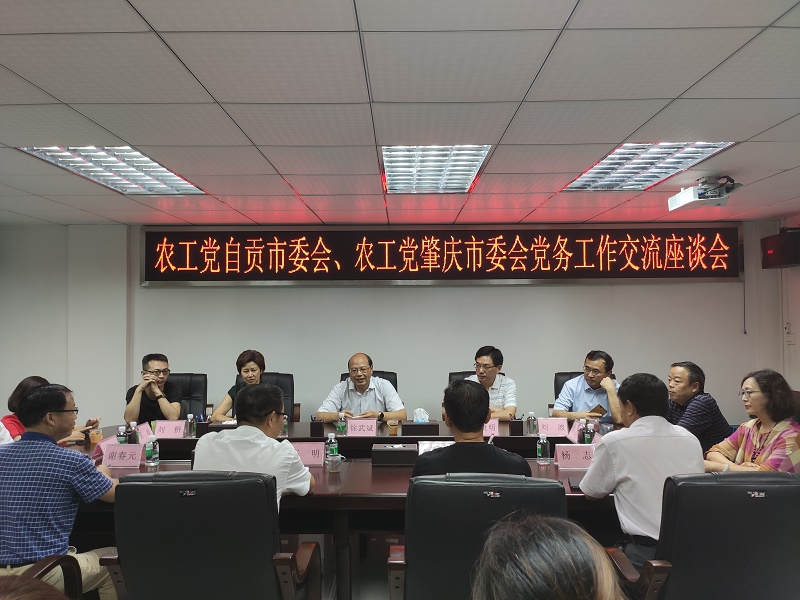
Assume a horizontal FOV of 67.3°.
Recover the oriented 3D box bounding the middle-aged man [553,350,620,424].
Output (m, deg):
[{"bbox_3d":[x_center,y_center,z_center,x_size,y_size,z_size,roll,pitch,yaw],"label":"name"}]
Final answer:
[{"bbox_3d":[1.421,1.026,4.473,0.550,1.300,0.760,-1,-1,14],"label":"middle-aged man"}]

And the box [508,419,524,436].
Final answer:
[{"bbox_3d":[0.795,0.873,4.126,0.090,0.105,0.085,0,-1,0],"label":"box"}]

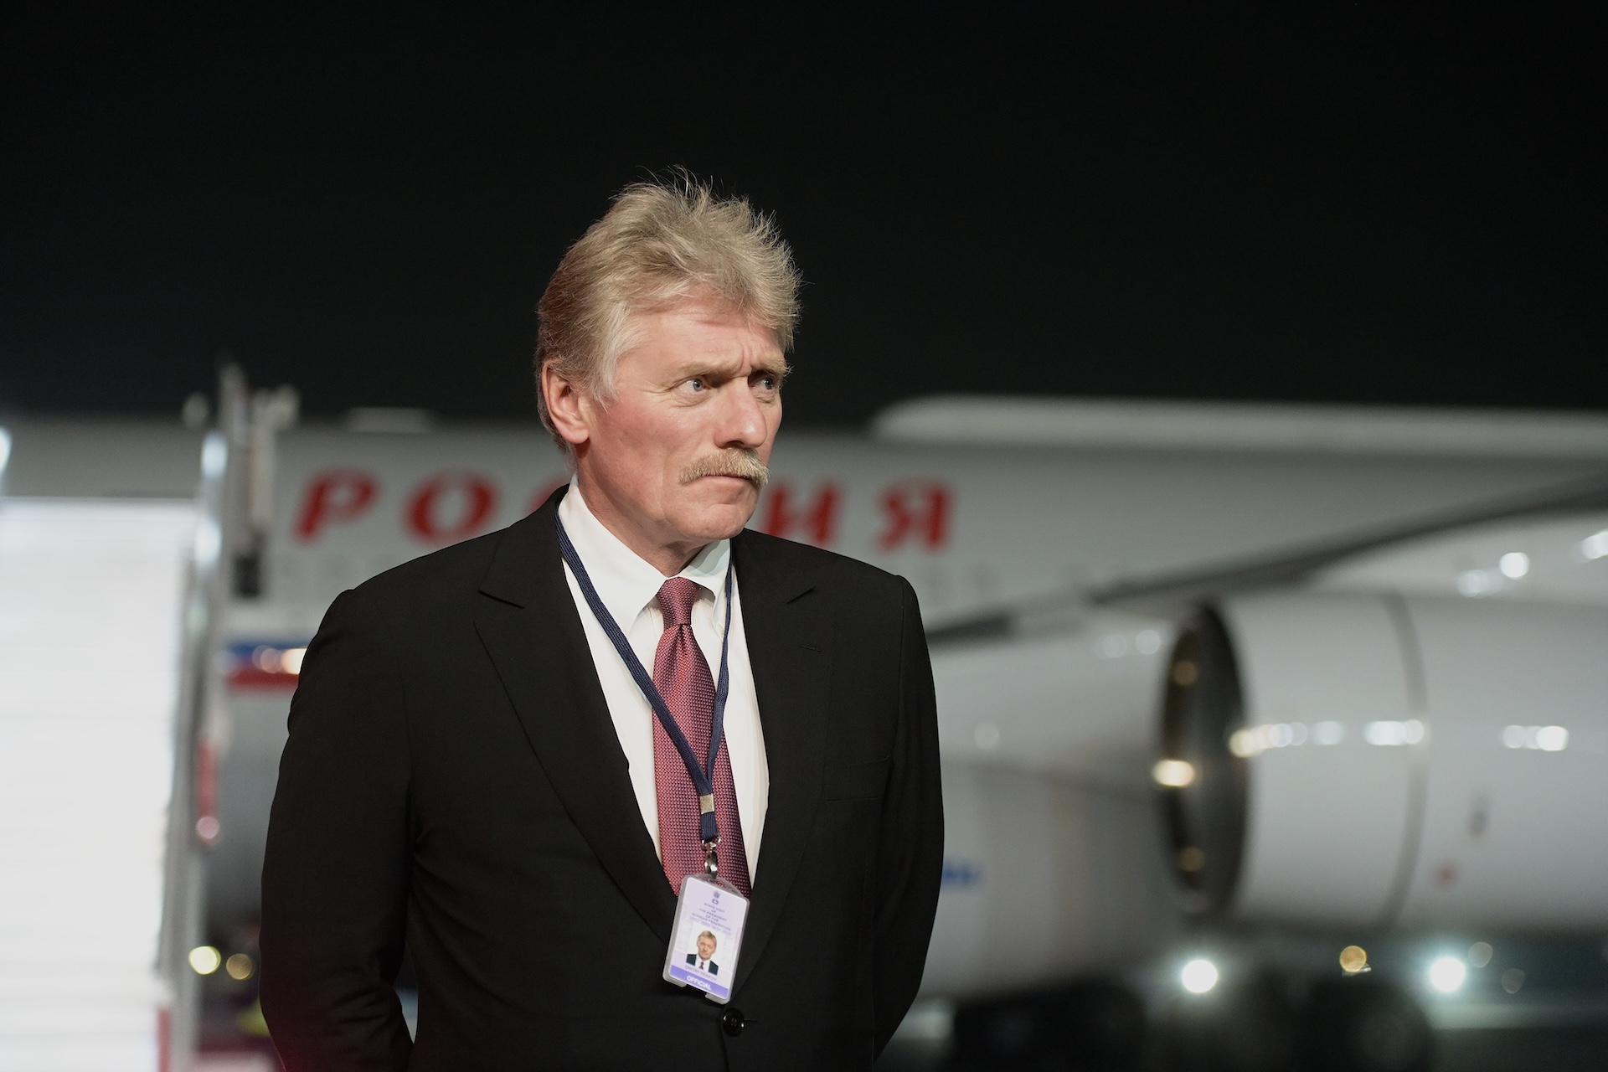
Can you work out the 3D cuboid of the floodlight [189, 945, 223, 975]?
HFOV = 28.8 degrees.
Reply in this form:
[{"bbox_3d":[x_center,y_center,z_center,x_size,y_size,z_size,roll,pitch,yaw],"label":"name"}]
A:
[{"bbox_3d":[-8.033,5.690,42.000,0.400,0.400,0.280,1,-8,-8],"label":"floodlight"}]

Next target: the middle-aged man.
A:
[{"bbox_3d":[-0.145,0.620,2.302,0.550,1.810,0.350,4,-8,-28],"label":"middle-aged man"}]

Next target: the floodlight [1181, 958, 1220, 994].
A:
[{"bbox_3d":[5.705,6.340,45.000,0.450,0.450,0.300,-1,-8,5],"label":"floodlight"}]

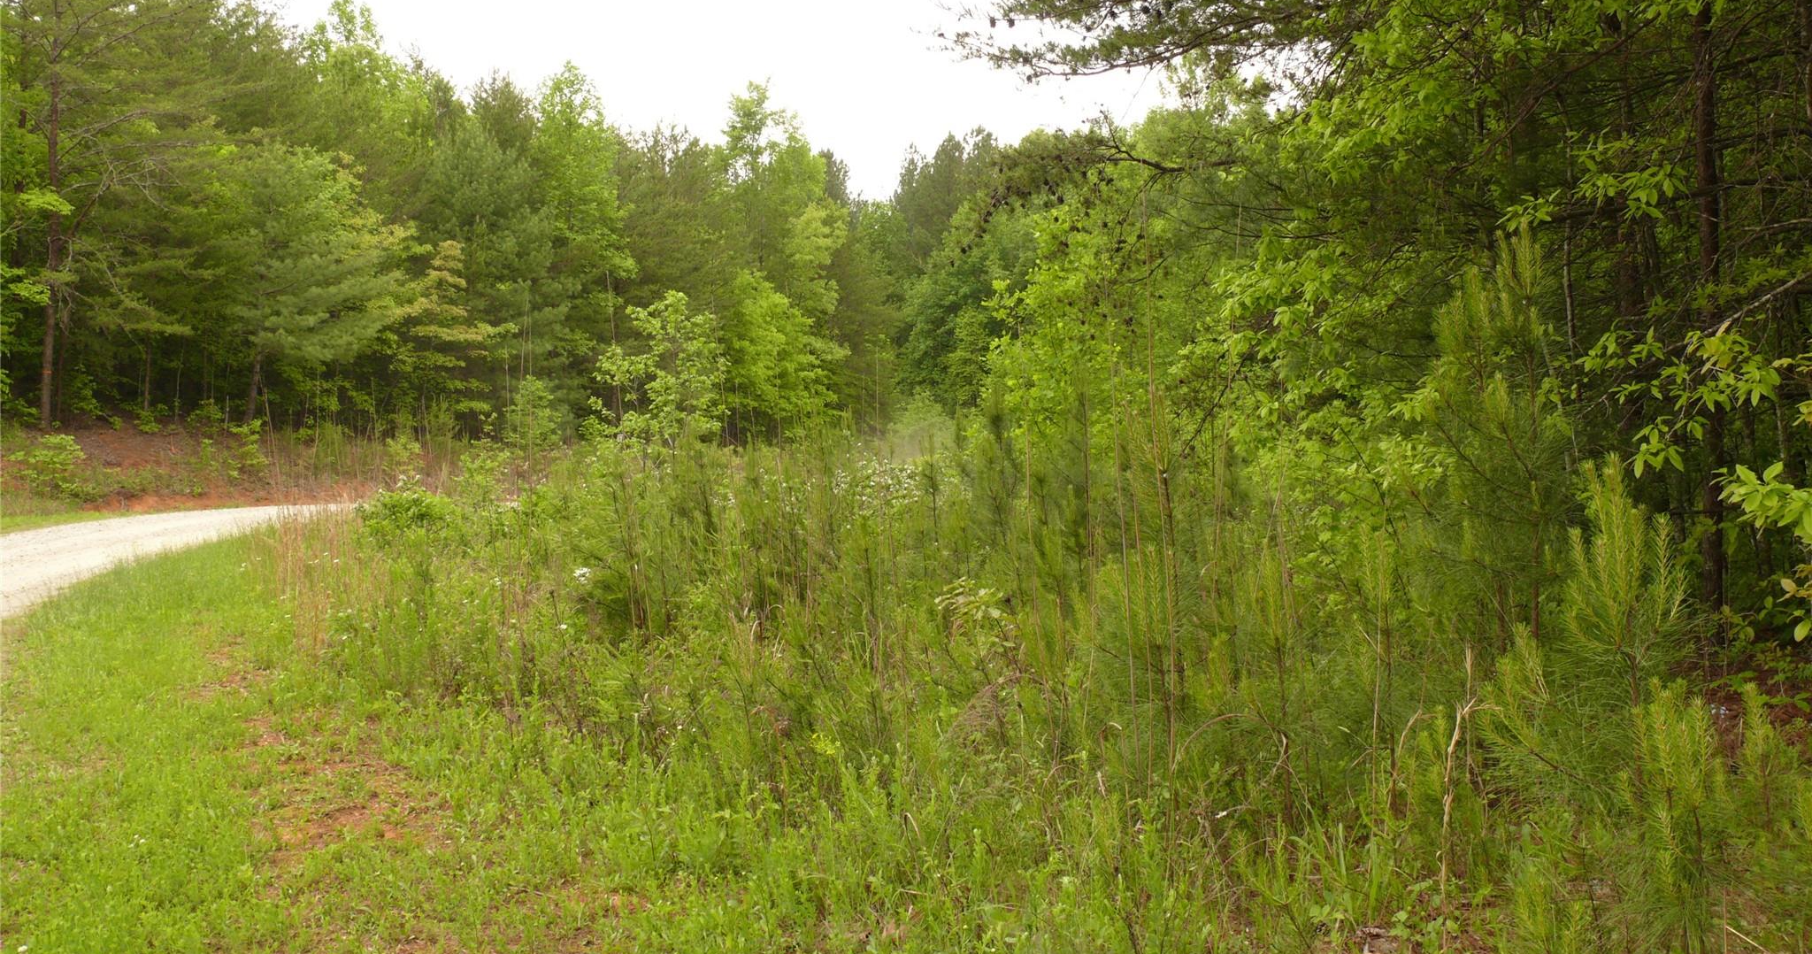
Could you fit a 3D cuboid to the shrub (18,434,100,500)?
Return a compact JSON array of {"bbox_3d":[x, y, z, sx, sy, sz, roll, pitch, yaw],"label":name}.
[{"bbox_3d":[-15.042,-0.176,32.500,1.350,1.170,1.250,1,-1,-25],"label":"shrub"}]

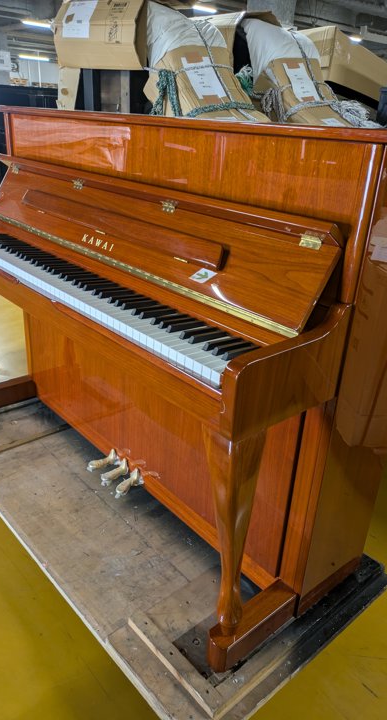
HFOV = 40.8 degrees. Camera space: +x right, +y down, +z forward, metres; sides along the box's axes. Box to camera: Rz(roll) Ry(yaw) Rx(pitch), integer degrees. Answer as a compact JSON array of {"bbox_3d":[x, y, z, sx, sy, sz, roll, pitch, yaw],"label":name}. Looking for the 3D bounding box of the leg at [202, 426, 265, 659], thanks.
[{"bbox_3d":[0.070,0.353,0.989,0.115,0.520,0.062,-18,32,-38],"label":"leg"}]

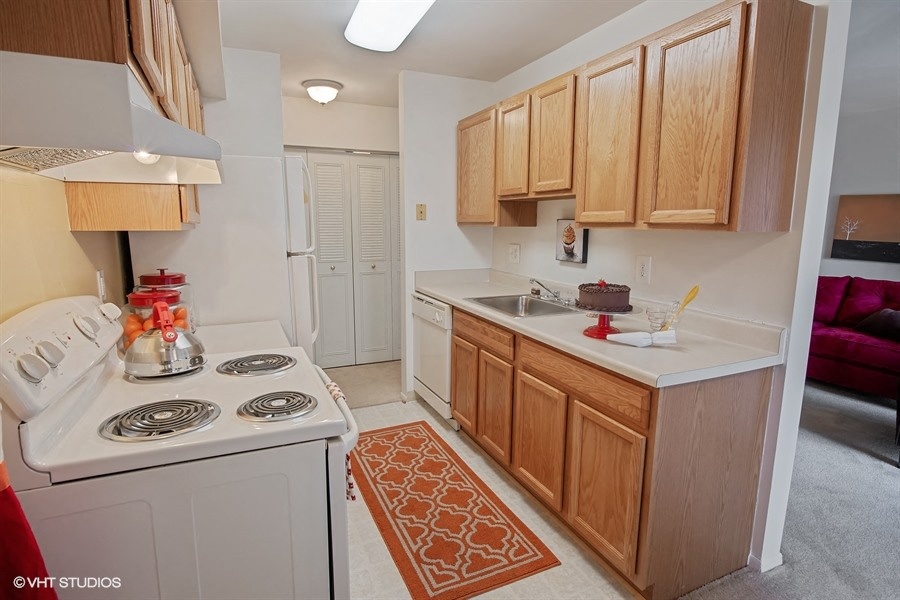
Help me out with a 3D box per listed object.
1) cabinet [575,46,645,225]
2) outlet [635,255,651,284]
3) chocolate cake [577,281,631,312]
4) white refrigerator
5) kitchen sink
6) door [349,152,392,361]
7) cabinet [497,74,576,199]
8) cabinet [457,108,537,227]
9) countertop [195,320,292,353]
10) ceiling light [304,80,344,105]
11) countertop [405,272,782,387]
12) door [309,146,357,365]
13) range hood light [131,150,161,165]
[{"bbox_3d":[0.849,-0.717,2.241,0.320,0.750,0.465,-4,11,-24],"label":"cabinet"},{"bbox_3d":[0.984,-0.150,2.419,0.009,0.132,0.080,-4,11,-24],"label":"outlet"},{"bbox_3d":[0.684,-0.028,2.102,0.242,0.122,0.242,0,10,0],"label":"chocolate cake"},{"bbox_3d":[-1.218,0.113,2.705,0.789,1.725,0.768,-4,11,-24],"label":"white refrigerator"},{"bbox_3d":[0.457,0.108,2.901,0.555,0.170,0.647,-4,11,-24],"label":"kitchen sink"},{"bbox_3d":[-0.765,-0.375,4.637,0.398,2.037,0.035,-4,11,-24],"label":"door"},{"bbox_3d":[0.598,-0.894,2.750,0.314,0.602,0.763,-4,10,-24],"label":"cabinet"},{"bbox_3d":[0.316,-0.915,3.382,0.314,0.768,0.613,-4,10,-24],"label":"cabinet"},{"bbox_3d":[-1.031,0.190,1.994,0.646,0.040,0.615,-4,10,-24],"label":"countertop"},{"bbox_3d":[-0.995,-1.602,3.725,0.310,0.150,0.310,-4,10,-24],"label":"ceiling light"},{"bbox_3d":[0.508,0.023,2.722,0.654,0.144,2.295,-4,11,-24],"label":"countertop"},{"bbox_3d":[-1.098,-0.344,4.458,0.388,2.012,0.036,-4,10,-24],"label":"door"},{"bbox_3d":[-0.830,-0.406,1.299,0.080,0.072,0.080,-4,10,-24],"label":"range hood light"}]

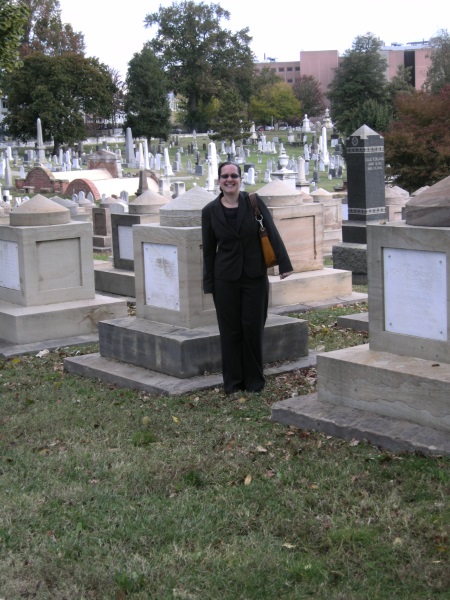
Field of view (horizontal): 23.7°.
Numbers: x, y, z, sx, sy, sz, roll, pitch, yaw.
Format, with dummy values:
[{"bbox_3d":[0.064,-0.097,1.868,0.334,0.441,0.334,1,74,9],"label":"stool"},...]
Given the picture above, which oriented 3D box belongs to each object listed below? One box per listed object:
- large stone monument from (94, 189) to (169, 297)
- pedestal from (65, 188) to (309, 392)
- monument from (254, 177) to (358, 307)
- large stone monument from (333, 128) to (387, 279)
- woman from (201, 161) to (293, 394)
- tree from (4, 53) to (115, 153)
[{"bbox_3d":[-1.049,-0.858,15.355,1.238,1.450,1.238,-8,10,-34],"label":"large stone monument"},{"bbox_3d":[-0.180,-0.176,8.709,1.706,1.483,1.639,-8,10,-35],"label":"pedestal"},{"bbox_3d":[0.688,-0.760,13.246,1.249,1.450,1.249,-8,10,-34],"label":"monument"},{"bbox_3d":[1.969,-1.335,15.004,0.680,2.190,0.680,-8,10,-35],"label":"large stone monument"},{"bbox_3d":[0.155,-0.165,7.731,0.630,1.645,0.360,-2,8,1],"label":"woman"},{"bbox_3d":[-18.173,-21.577,118.000,11.800,11.200,11.200,-2,8,0],"label":"tree"}]

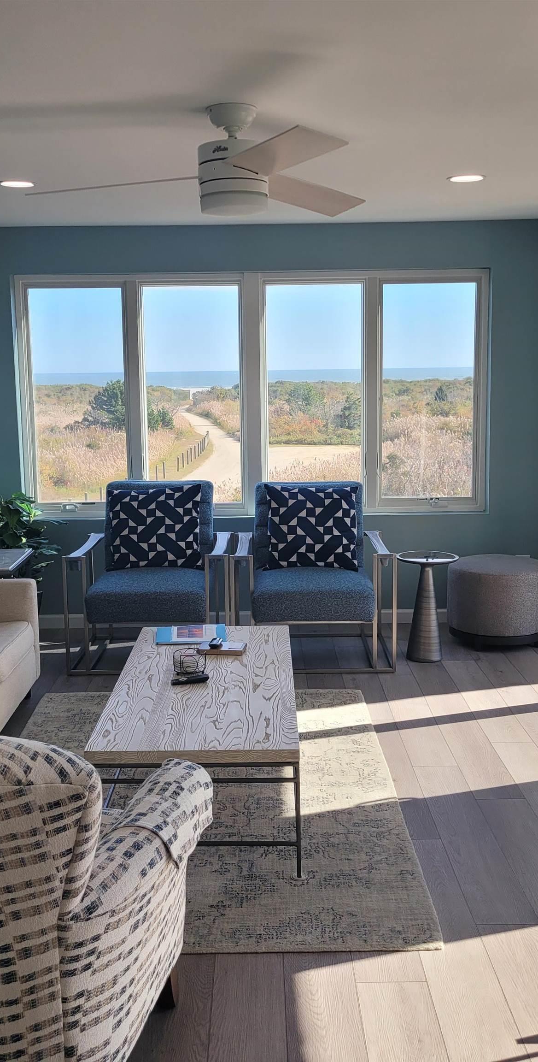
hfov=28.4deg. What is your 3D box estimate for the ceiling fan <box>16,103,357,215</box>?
[{"bbox_3d":[-0.145,-1.197,3.442,1.313,0.336,1.283,-1,9,0],"label":"ceiling fan"}]

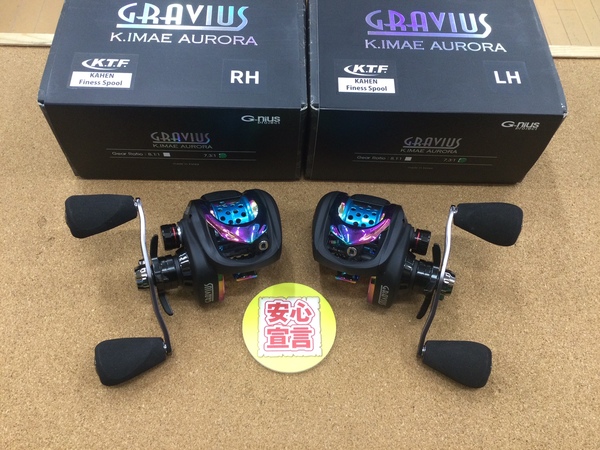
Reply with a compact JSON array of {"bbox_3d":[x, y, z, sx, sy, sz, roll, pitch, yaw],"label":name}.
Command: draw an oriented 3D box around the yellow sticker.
[{"bbox_3d":[-0.006,0.063,0.333,0.058,0.003,0.058,1,61,-2],"label":"yellow sticker"}]

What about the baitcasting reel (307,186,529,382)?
[{"bbox_3d":[0.066,0.031,0.326,0.126,0.050,0.106,12,61,5],"label":"baitcasting reel"}]

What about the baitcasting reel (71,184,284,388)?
[{"bbox_3d":[-0.070,0.027,0.323,0.128,0.050,0.112,-10,62,-8],"label":"baitcasting reel"}]

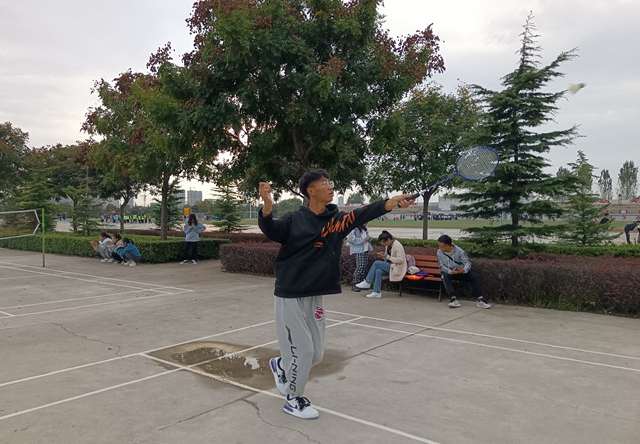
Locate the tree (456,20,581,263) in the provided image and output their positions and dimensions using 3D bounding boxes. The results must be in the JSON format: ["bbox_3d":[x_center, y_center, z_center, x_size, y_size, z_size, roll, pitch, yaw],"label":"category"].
[{"bbox_3d":[3.976,-1.381,10.000,2.400,5.450,2.400,0,1,0],"label":"tree"}]

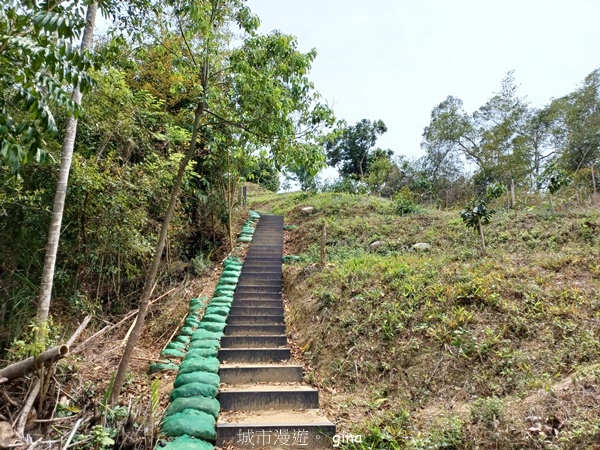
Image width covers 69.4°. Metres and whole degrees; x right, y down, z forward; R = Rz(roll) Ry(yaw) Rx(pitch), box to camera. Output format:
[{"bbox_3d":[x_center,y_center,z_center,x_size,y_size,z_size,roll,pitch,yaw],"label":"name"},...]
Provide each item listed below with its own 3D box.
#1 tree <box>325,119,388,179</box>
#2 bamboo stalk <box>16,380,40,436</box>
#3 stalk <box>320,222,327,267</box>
[{"bbox_3d":[4.114,-5.330,31.000,4.300,4.500,4.000,0,-13,0],"label":"tree"},{"bbox_3d":[-2.556,1.727,4.100,0.055,0.460,0.055,1,-31,0],"label":"bamboo stalk"},{"bbox_3d":[0.580,0.464,10.700,0.110,1.150,0.110,0,-13,0],"label":"stalk"}]

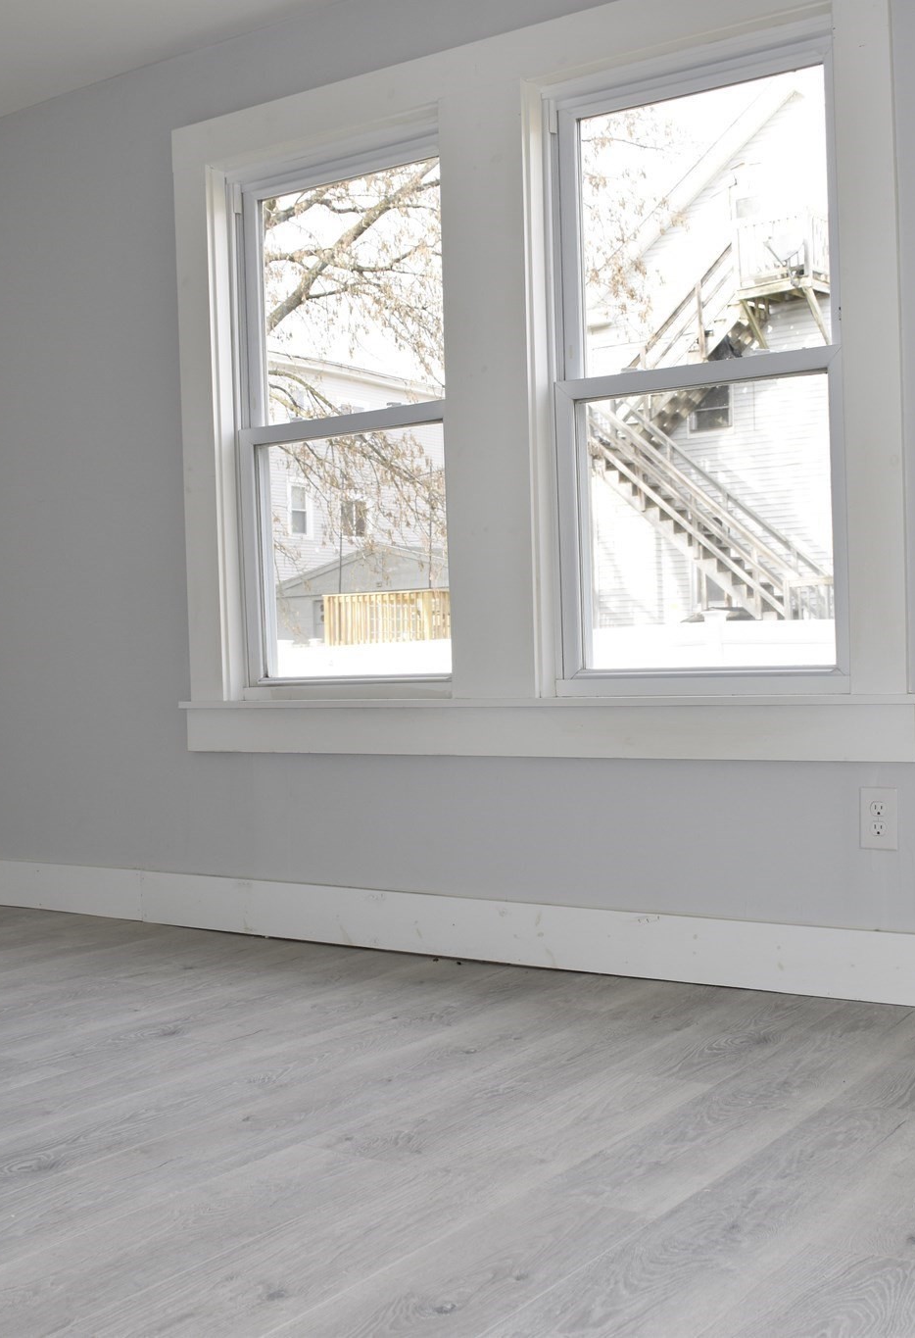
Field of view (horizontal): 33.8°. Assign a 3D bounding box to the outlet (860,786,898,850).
[{"bbox_3d":[0.839,0.298,2.995,0.077,0.122,0.008,-1,1,34],"label":"outlet"}]

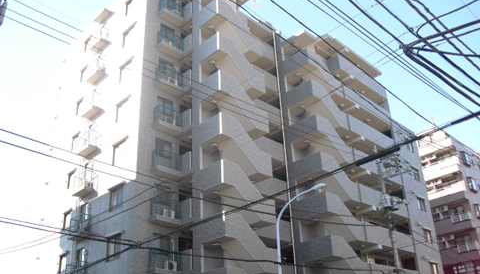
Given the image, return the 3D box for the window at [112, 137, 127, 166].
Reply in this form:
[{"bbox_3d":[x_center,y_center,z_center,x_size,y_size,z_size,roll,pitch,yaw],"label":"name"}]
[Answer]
[{"bbox_3d":[-7.176,0.878,30.036,0.120,1.230,1.390,21,-35,-40],"label":"window"}]

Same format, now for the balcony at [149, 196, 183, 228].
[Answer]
[{"bbox_3d":[-4.173,4.215,28.137,1.732,1.380,0.600,21,-34,-40],"label":"balcony"}]

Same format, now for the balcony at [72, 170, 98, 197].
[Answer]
[{"bbox_3d":[-9.944,2.986,31.824,0.508,1.291,1.501,21,-35,-40],"label":"balcony"}]

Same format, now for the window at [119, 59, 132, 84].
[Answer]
[{"bbox_3d":[-7.531,-4.287,32.959,0.183,1.262,1.628,21,-35,-38],"label":"window"}]

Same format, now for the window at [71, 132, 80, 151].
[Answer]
[{"bbox_3d":[-11.611,0.384,35.187,0.180,1.060,1.000,21,-34,-40],"label":"window"}]

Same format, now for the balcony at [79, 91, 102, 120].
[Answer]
[{"bbox_3d":[-10.121,-2.194,34.206,0.600,1.311,1.547,21,-34,-40],"label":"balcony"}]

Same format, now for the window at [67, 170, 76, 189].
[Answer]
[{"bbox_3d":[-11.719,2.957,34.711,0.183,1.119,1.018,21,-35,-38],"label":"window"}]

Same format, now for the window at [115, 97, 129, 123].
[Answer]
[{"bbox_3d":[-7.363,-1.658,31.284,0.180,1.300,1.480,21,-34,-40],"label":"window"}]

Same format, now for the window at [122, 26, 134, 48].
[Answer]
[{"bbox_3d":[-7.635,-6.853,34.261,0.183,1.221,1.577,21,-35,-38],"label":"window"}]

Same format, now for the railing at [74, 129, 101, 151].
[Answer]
[{"bbox_3d":[-10.201,0.283,33.572,0.621,1.068,1.694,21,-35,-38],"label":"railing"}]

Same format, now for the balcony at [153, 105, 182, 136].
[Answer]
[{"bbox_3d":[-4.332,-0.950,30.505,1.701,1.341,0.523,21,-35,-40],"label":"balcony"}]

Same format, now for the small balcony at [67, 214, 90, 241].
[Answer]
[{"bbox_3d":[-9.831,5.558,30.578,0.508,1.291,1.501,21,-35,-40],"label":"small balcony"}]

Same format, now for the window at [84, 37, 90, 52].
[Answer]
[{"bbox_3d":[-11.770,-7.335,38.760,0.120,1.087,0.881,21,-35,-40],"label":"window"}]

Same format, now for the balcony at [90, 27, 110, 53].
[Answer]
[{"bbox_3d":[-10.561,-7.338,37.503,0.621,1.302,1.694,21,-35,-38],"label":"balcony"}]

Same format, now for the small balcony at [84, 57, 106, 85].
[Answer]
[{"bbox_3d":[-10.439,-4.763,36.175,0.621,1.302,1.694,21,-35,-38],"label":"small balcony"}]

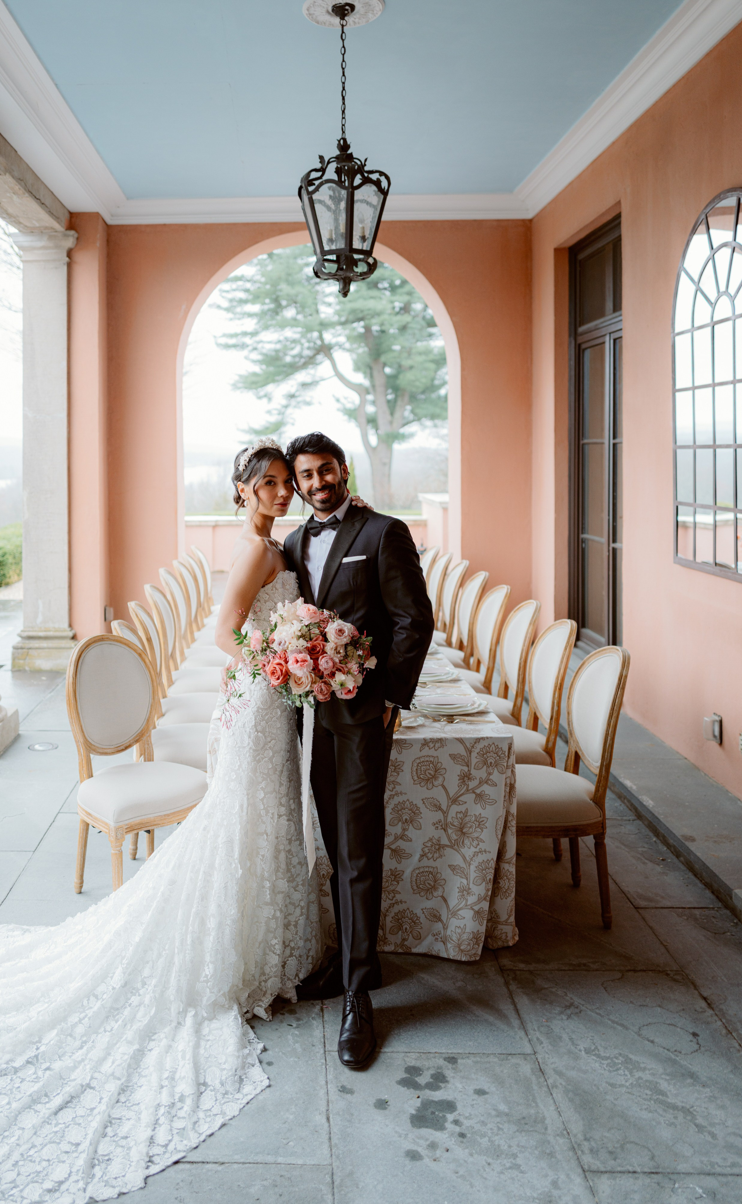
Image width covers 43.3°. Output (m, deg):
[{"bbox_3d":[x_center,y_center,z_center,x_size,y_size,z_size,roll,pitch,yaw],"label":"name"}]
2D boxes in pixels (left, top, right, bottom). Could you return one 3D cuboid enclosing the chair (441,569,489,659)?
[{"bbox_3d":[0.440,0.304,5.740,0.570,0.980,0.500,0,6,-3],"label":"chair"}]

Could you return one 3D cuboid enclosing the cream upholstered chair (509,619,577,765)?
[{"bbox_3d":[0.613,0.565,4.249,0.570,0.970,0.500,-1,7,-6],"label":"cream upholstered chair"}]

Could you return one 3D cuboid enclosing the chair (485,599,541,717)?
[{"bbox_3d":[0.545,0.478,4.792,0.570,0.970,0.500,-1,7,-6],"label":"chair"}]

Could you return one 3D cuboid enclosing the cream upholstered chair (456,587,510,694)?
[{"bbox_3d":[0.477,0.392,5.346,0.570,0.970,0.500,-1,7,-6],"label":"cream upholstered chair"}]

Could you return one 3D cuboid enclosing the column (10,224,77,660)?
[{"bbox_3d":[-2.566,-1.193,7.350,0.520,3.400,0.420,-1,7,-2],"label":"column"}]

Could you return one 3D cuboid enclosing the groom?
[{"bbox_3d":[-0.037,0.435,2.820,0.500,1.770,0.400,1,7,12],"label":"groom"}]

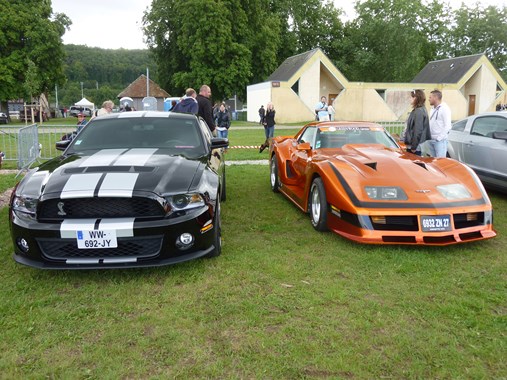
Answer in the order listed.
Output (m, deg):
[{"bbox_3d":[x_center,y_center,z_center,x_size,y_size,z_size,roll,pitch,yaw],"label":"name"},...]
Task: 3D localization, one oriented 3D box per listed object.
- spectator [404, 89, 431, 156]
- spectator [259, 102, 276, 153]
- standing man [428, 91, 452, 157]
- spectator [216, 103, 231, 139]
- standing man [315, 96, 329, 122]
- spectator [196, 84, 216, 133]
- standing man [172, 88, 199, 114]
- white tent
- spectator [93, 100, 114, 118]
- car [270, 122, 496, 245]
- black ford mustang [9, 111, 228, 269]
[{"bbox_3d":[2.586,-0.685,7.294,0.400,1.760,0.480,5,12,24],"label":"spectator"},{"bbox_3d":[0.475,-2.002,14.580,0.480,1.630,0.500,0,11,-3],"label":"spectator"},{"bbox_3d":[3.093,-0.773,7.683,0.380,1.800,0.500,-4,11,-21],"label":"standing man"},{"bbox_3d":[-0.982,-2.076,14.874,0.480,1.640,0.320,1,11,0],"label":"spectator"},{"bbox_3d":[2.239,-2.150,15.057,0.550,1.780,0.420,0,11,-6],"label":"standing man"},{"bbox_3d":[-0.893,-1.011,8.663,0.550,1.830,0.420,10,14,40],"label":"spectator"},{"bbox_3d":[-1.315,-1.051,8.962,0.550,1.790,0.400,4,11,17],"label":"standing man"},{"bbox_3d":[-25.299,-12.275,67.948,3.000,3.100,3.000,-1,11,-8],"label":"white tent"},{"bbox_3d":[-3.012,-1.011,9.176,0.400,1.600,0.500,7,12,30],"label":"spectator"},{"bbox_3d":[1.538,-0.333,6.882,1.930,1.200,4.630,-1,11,-10],"label":"car"},{"bbox_3d":[-1.347,-0.266,5.878,1.910,1.380,4.760,0,11,-3],"label":"black ford mustang"}]

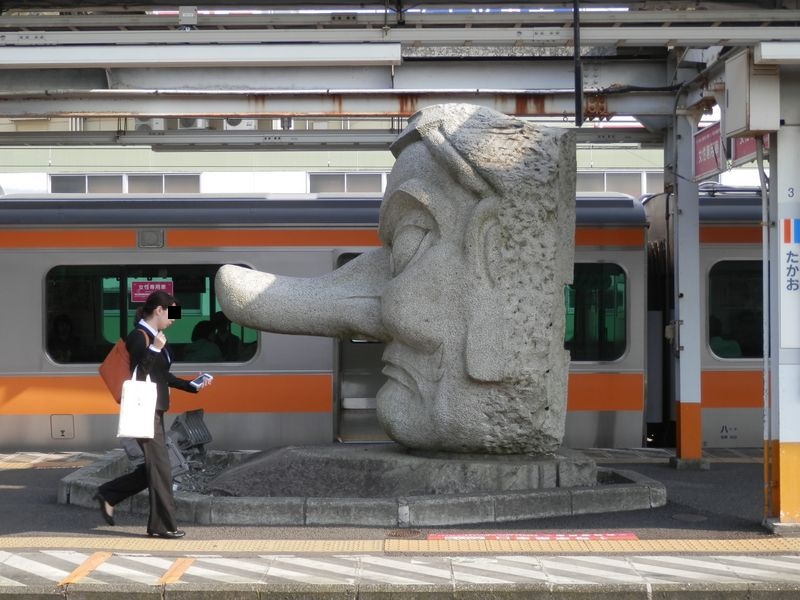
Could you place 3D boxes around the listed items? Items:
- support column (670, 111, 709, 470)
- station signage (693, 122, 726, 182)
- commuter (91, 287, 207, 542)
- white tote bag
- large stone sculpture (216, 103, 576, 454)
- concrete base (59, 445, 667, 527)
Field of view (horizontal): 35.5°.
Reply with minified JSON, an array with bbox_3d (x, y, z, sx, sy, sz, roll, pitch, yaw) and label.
[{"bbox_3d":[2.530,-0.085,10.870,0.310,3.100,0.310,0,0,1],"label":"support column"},{"bbox_3d":[2.455,-1.170,9.930,0.060,0.400,1.170,0,0,1],"label":"station signage"},{"bbox_3d":[-1.530,0.710,7.750,0.720,1.520,0.500,0,0,1],"label":"commuter"},{"bbox_3d":[-1.585,0.630,7.560,0.240,0.430,0.090,3,0,0],"label":"white tote bag"},{"bbox_3d":[-0.050,-0.160,9.500,2.680,2.600,1.400,0,0,2],"label":"large stone sculpture"},{"bbox_3d":[-0.260,1.300,9.450,4.360,0.320,2.800,0,0,1],"label":"concrete base"}]

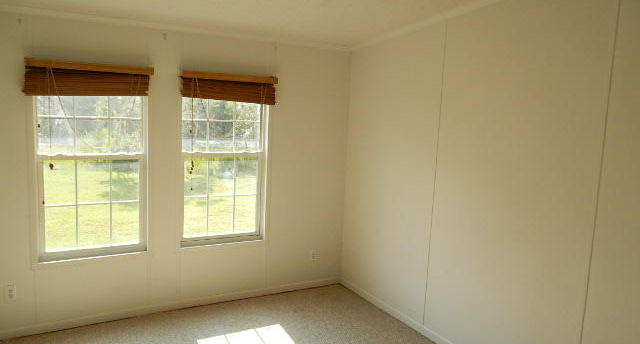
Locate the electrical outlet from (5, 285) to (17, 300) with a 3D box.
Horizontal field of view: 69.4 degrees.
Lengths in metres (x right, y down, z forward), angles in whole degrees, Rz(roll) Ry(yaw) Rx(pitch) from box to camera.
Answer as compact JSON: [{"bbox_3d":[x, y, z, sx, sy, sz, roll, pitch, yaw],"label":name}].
[{"bbox_3d":[-2.186,0.854,3.261,0.072,0.116,0.014,-2,8,-30],"label":"electrical outlet"}]

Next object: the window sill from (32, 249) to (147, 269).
[{"bbox_3d":[-1.697,0.644,3.511,0.770,0.055,0.080,-2,8,-30],"label":"window sill"}]

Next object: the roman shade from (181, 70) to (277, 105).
[{"bbox_3d":[-0.730,-0.693,3.831,0.820,0.240,0.075,-2,8,-30],"label":"roman shade"}]

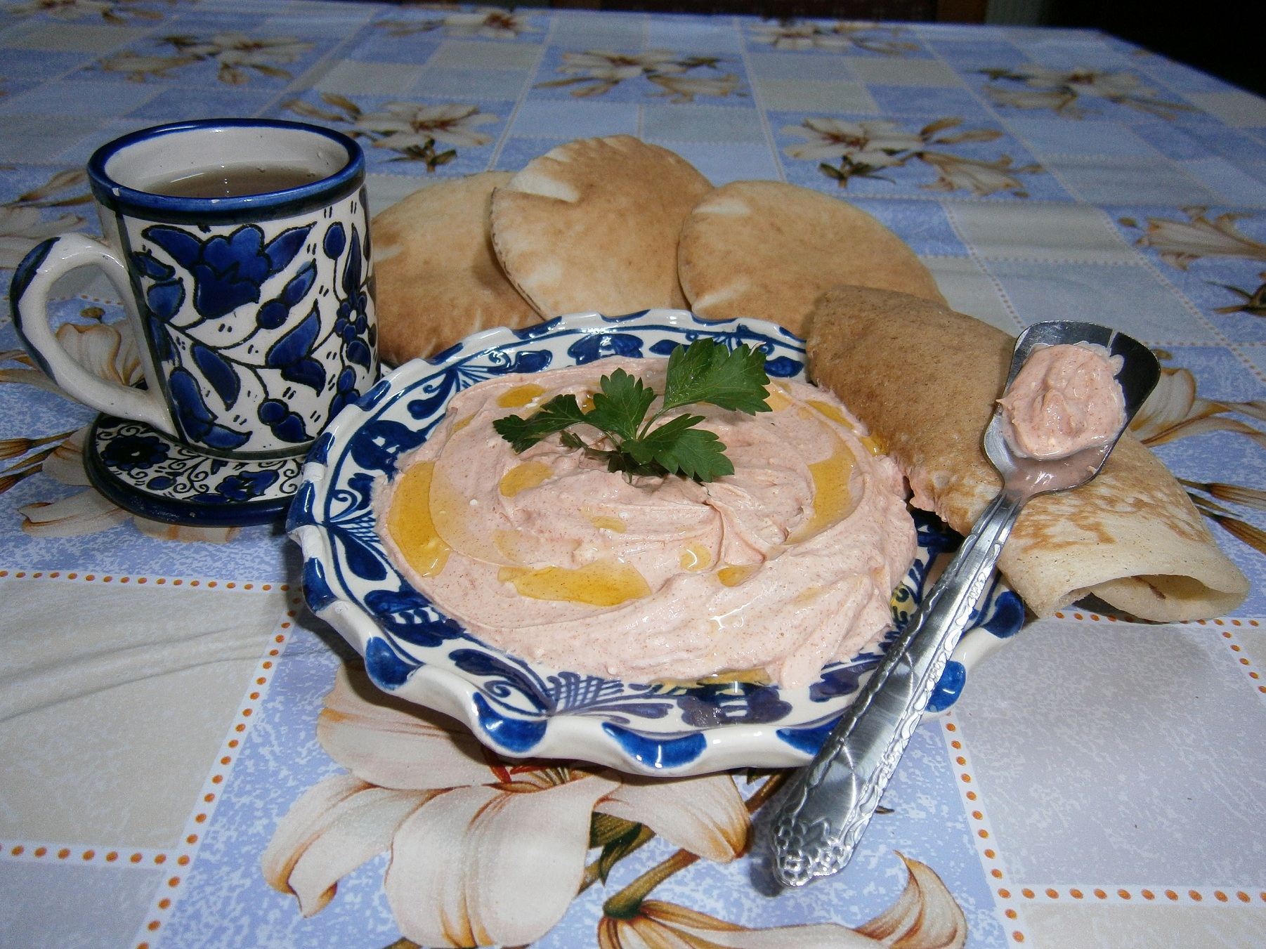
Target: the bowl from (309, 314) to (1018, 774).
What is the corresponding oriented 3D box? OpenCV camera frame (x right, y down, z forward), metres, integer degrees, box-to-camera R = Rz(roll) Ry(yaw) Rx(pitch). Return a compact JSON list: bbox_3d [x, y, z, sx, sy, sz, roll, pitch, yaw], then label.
[{"bbox_3d":[0.007,0.014,0.294,0.210,0.041,0.210,1,36,-1],"label":"bowl"}]

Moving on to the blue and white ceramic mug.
[{"bbox_3d":[-0.144,-0.059,0.328,0.113,0.094,0.084,-23,43,-30],"label":"blue and white ceramic mug"}]

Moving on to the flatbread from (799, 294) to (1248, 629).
[{"bbox_3d":[0.124,-0.016,0.332,0.109,0.052,0.160,-11,38,-17],"label":"flatbread"}]

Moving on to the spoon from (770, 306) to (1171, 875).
[{"bbox_3d":[0.093,0.012,0.247,0.043,0.025,0.218,22,49,25],"label":"spoon"}]

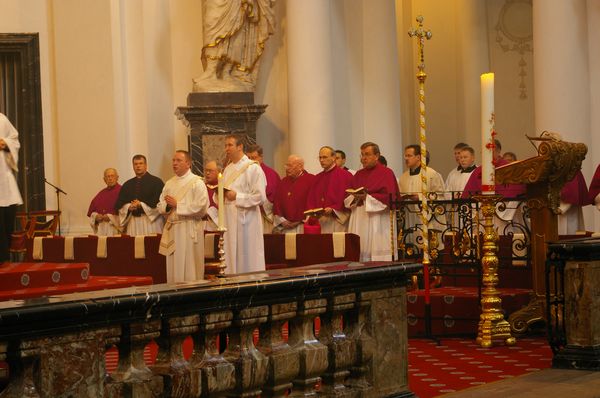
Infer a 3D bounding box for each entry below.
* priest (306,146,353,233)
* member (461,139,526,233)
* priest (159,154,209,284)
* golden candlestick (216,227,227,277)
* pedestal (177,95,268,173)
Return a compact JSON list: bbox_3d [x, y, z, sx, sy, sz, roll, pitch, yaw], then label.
[{"bbox_3d":[0.316,0.370,13.600,0.540,1.780,0.440,-1,0,30],"label":"priest"},{"bbox_3d":[2.093,0.293,14.600,0.620,1.800,0.460,-1,0,30],"label":"member"},{"bbox_3d":[-1.047,0.426,12.500,0.530,1.740,0.430,-1,0,38],"label":"priest"},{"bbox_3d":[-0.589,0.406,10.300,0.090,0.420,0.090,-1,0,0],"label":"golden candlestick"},{"bbox_3d":[-0.915,-0.035,16.598,1.120,2.530,0.750,-2,0,-12],"label":"pedestal"}]

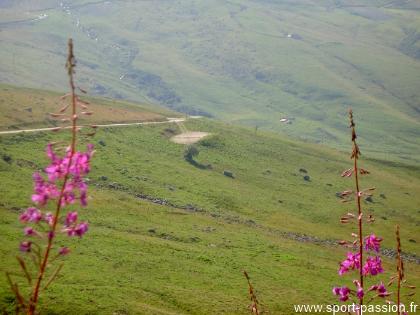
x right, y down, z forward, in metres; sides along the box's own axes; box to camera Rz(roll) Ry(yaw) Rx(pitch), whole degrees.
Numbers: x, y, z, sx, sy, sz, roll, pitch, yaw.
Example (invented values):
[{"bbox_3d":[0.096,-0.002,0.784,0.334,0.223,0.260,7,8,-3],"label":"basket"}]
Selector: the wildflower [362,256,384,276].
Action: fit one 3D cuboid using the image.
[{"bbox_3d":[0.238,0.159,1.800,0.026,0.029,0.018,-5,8,-33],"label":"wildflower"}]

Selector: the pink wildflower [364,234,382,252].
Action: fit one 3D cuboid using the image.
[{"bbox_3d":[0.238,0.125,1.800,0.022,0.026,0.018,-6,9,-40],"label":"pink wildflower"}]

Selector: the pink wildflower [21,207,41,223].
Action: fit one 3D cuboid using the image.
[{"bbox_3d":[-0.245,0.078,1.700,0.025,0.022,0.018,5,9,36],"label":"pink wildflower"}]

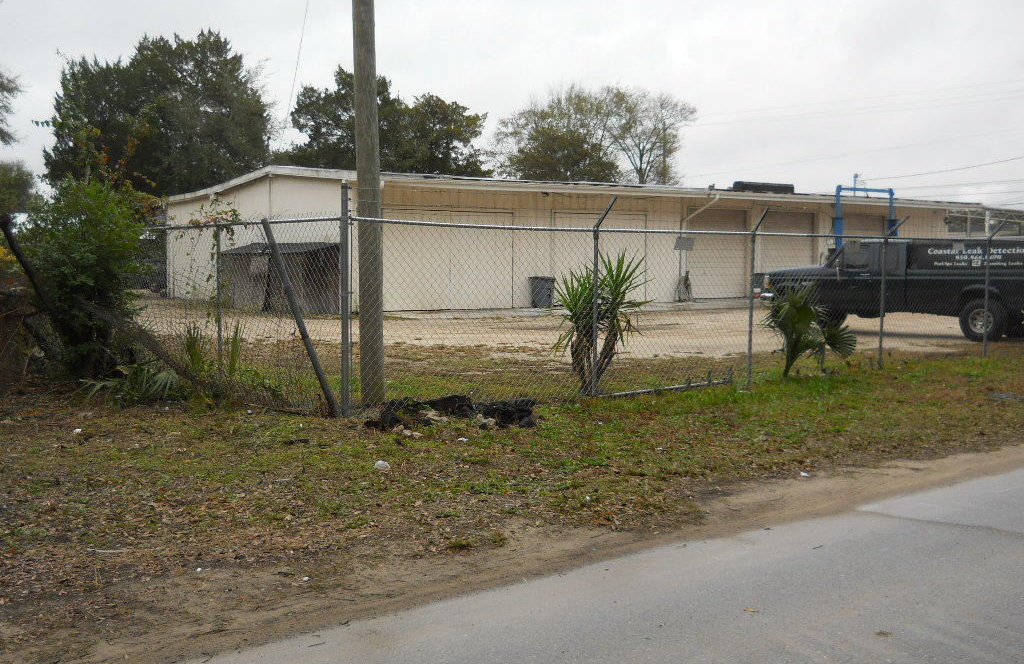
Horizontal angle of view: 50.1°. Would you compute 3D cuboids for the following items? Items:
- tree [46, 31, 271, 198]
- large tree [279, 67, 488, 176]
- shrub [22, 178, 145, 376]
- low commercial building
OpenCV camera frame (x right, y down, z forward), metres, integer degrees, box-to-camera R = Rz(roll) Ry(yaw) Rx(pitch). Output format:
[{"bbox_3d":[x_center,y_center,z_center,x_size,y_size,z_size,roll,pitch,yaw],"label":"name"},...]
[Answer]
[{"bbox_3d":[-15.196,-7.335,47.091,9.600,11.080,9.400,0,4,0],"label":"tree"},{"bbox_3d":[-6.501,-7.913,55.572,10.300,10.970,9.500,0,4,0],"label":"large tree"},{"bbox_3d":[-5.344,-0.645,13.688,1.550,2.530,1.600,0,4,0],"label":"shrub"},{"bbox_3d":[3.725,-3.562,42.438,30.200,4.150,13.800,-3,5,-36],"label":"low commercial building"}]

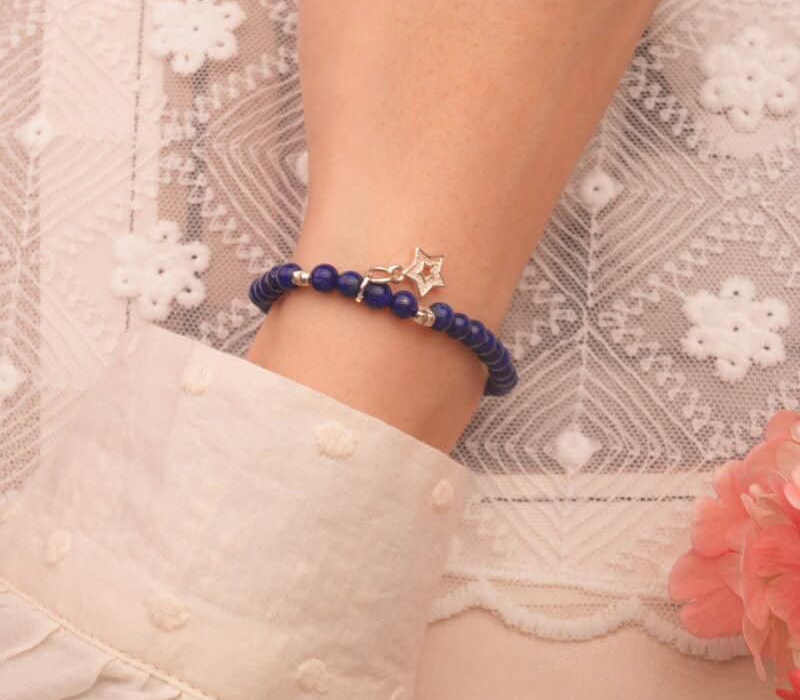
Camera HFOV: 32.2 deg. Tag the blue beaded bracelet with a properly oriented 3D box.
[{"bbox_3d":[-0.002,-0.007,0.332,0.063,0.061,0.017,13,76,15],"label":"blue beaded bracelet"}]

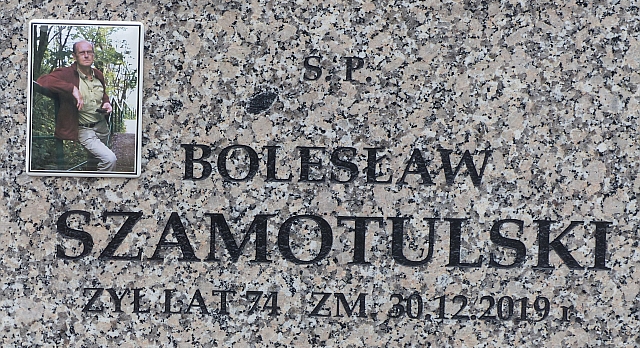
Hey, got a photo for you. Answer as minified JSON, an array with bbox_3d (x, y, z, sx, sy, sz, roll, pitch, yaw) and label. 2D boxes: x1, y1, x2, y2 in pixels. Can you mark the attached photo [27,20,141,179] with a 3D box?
[{"bbox_3d":[-0.223,-0.072,3.755,0.110,0.150,0.006,1,8,0],"label":"attached photo"}]

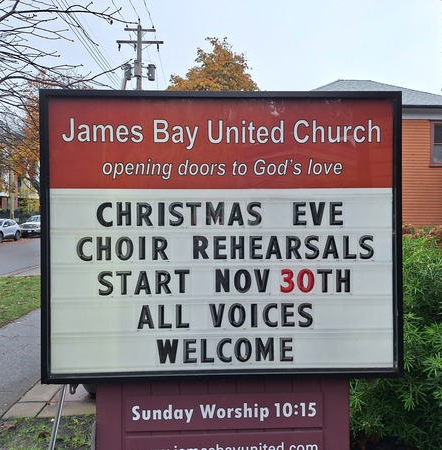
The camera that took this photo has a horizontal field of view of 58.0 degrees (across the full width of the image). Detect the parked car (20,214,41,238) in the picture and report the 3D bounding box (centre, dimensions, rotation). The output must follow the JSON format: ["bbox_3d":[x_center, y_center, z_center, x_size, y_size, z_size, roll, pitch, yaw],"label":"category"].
[{"bbox_3d":[-16.500,0.170,36.650,1.930,1.900,5.100,0,1,-3],"label":"parked car"}]

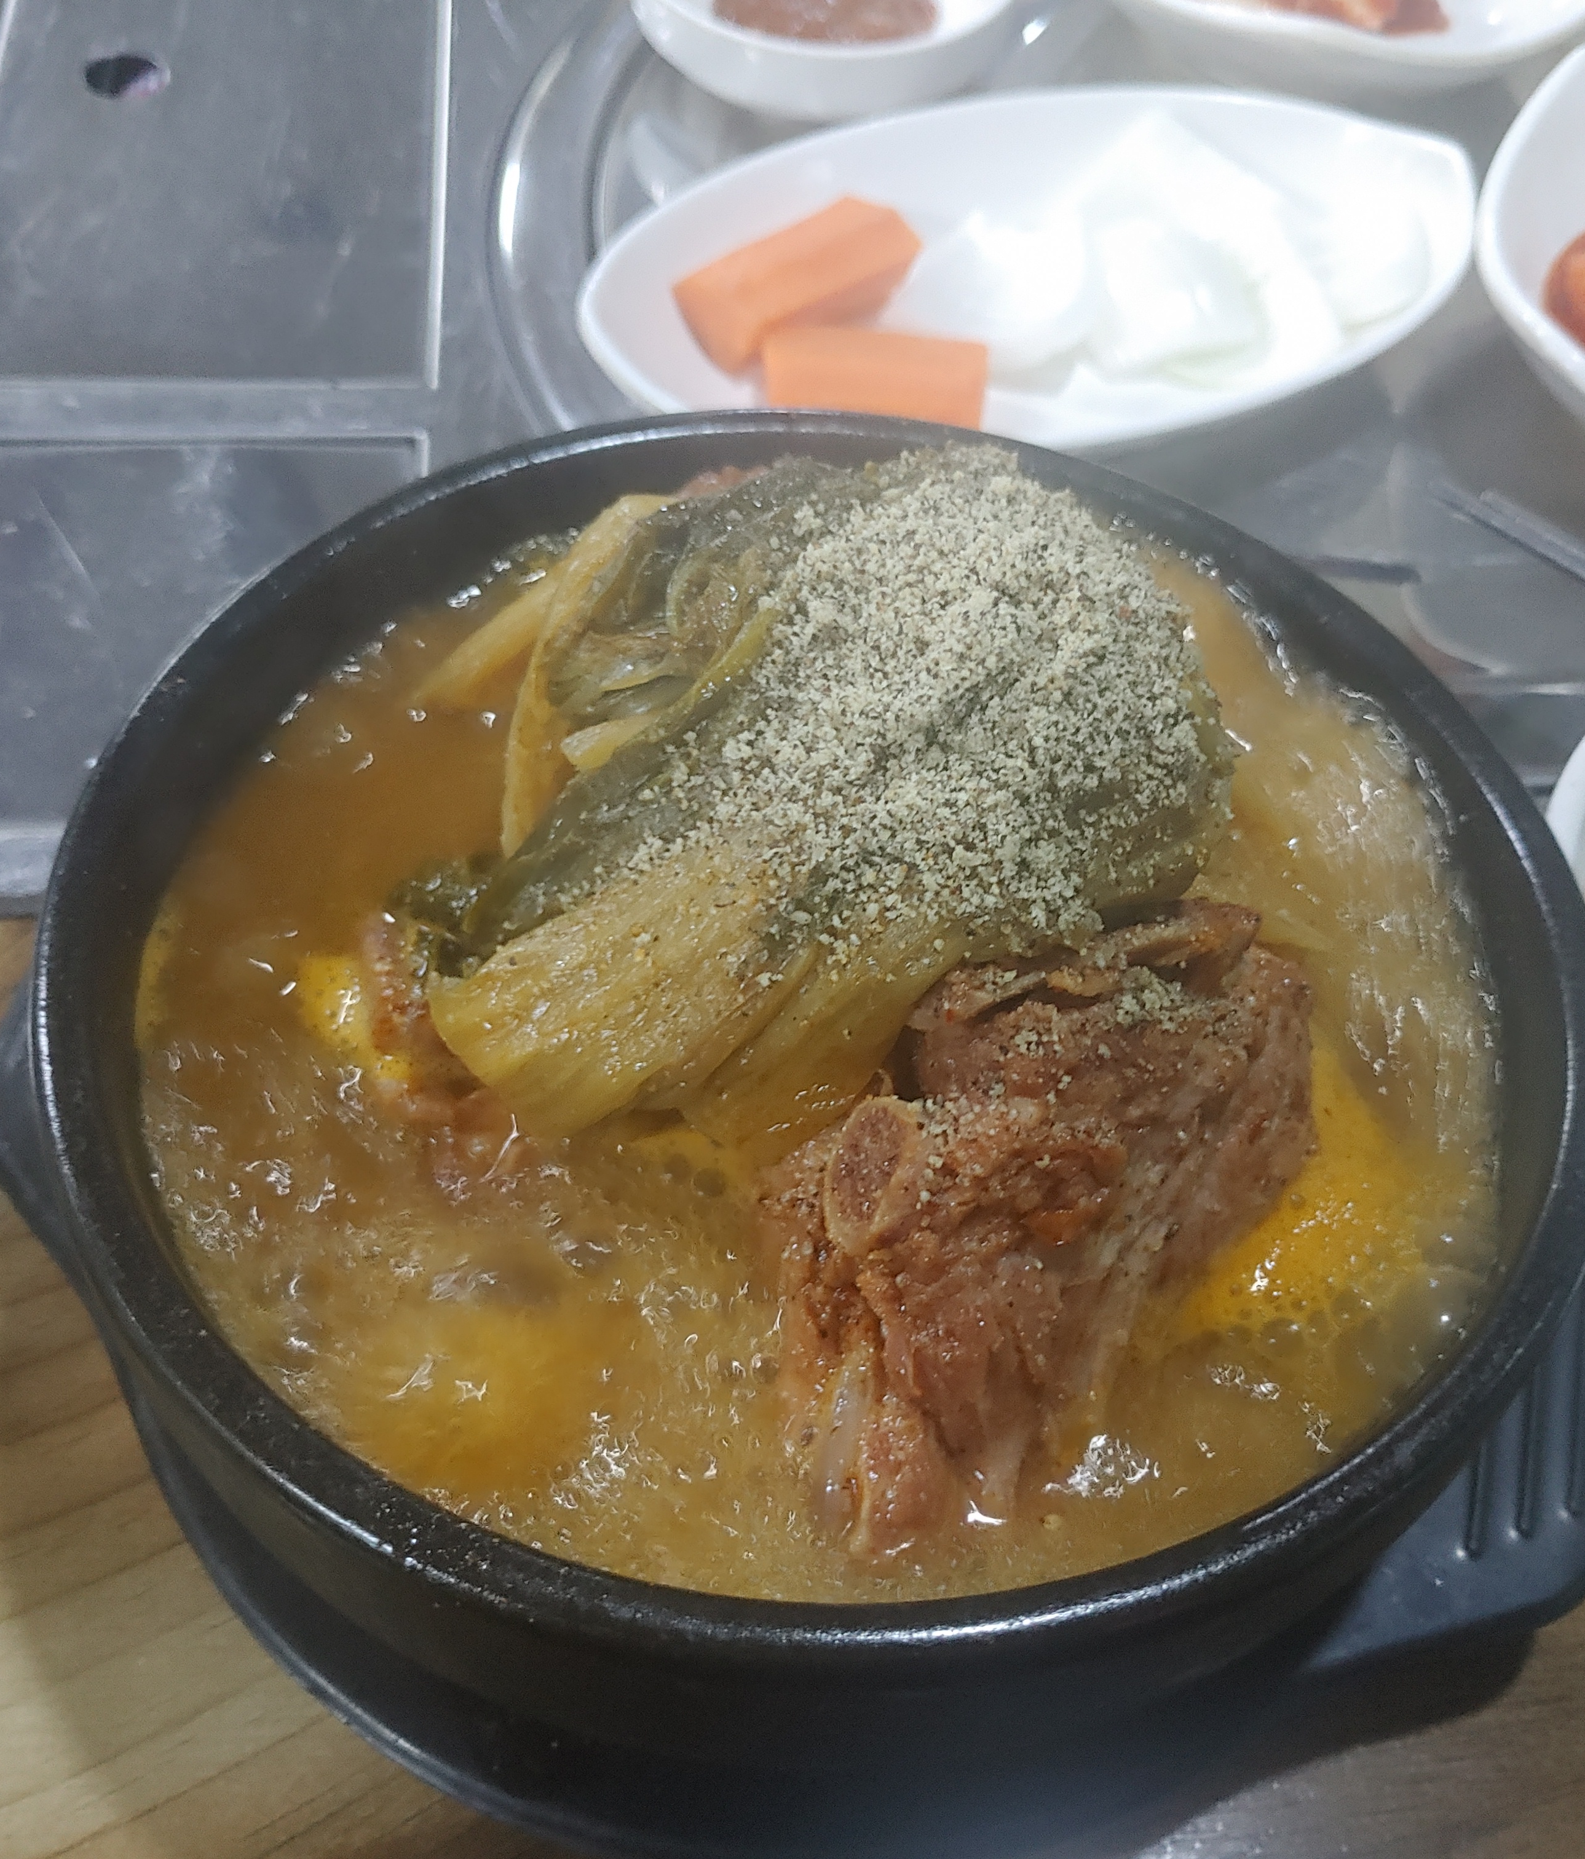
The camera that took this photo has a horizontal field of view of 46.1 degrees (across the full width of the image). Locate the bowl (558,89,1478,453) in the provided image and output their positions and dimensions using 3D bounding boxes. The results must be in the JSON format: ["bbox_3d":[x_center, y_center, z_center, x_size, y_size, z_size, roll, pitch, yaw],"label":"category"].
[{"bbox_3d":[0.054,-0.128,0.402,0.193,0.042,0.123,-10,54,-8],"label":"bowl"}]

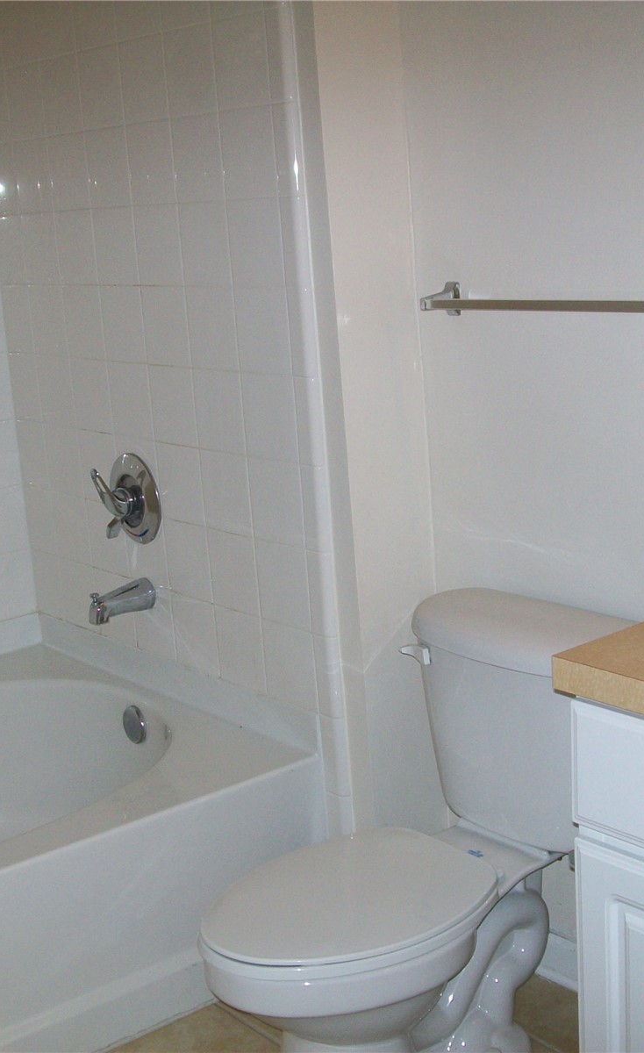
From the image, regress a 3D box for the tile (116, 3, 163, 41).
[{"bbox_3d":[-0.338,-0.975,2.689,0.010,0.152,0.152,-15,17,-38],"label":"tile"}]

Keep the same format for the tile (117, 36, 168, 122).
[{"bbox_3d":[-0.332,-0.830,2.716,0.009,0.152,0.152,-14,16,-37],"label":"tile"}]

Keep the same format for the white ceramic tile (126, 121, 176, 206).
[{"bbox_3d":[-0.315,-0.675,2.717,0.010,0.152,0.152,-15,17,-37],"label":"white ceramic tile"}]

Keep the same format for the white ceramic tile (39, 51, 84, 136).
[{"bbox_3d":[-0.518,-0.862,2.925,0.009,0.151,0.151,-15,17,-37],"label":"white ceramic tile"}]

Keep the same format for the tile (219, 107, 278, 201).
[{"bbox_3d":[-0.127,-0.643,2.518,0.010,0.151,0.152,-14,17,-38],"label":"tile"}]

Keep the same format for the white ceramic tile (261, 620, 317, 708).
[{"bbox_3d":[-0.056,0.256,2.695,0.010,0.152,0.152,-15,17,-37],"label":"white ceramic tile"}]

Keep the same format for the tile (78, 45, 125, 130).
[{"bbox_3d":[-0.419,-0.836,2.785,0.010,0.152,0.152,-15,17,-37],"label":"tile"}]

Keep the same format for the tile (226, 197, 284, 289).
[{"bbox_3d":[-0.112,-0.489,2.516,0.009,0.152,0.152,-15,17,-37],"label":"tile"}]

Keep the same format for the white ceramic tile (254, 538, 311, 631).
[{"bbox_3d":[-0.067,0.107,2.659,0.010,0.152,0.152,-15,17,-37],"label":"white ceramic tile"}]

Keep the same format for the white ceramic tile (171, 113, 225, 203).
[{"bbox_3d":[-0.221,-0.665,2.638,0.010,0.152,0.152,-15,17,-38],"label":"white ceramic tile"}]

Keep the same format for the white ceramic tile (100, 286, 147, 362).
[{"bbox_3d":[-0.390,-0.400,2.887,0.010,0.152,0.152,-15,17,-37],"label":"white ceramic tile"}]

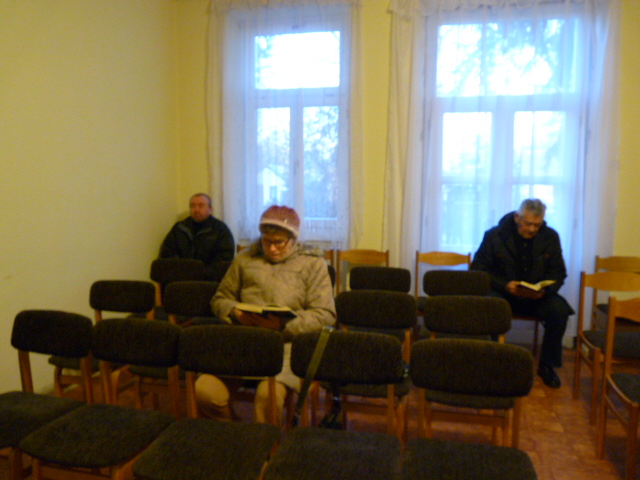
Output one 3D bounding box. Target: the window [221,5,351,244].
[{"bbox_3d":[-0.342,-1.066,4.720,1.270,2.230,0.200,1,6,11],"label":"window"}]

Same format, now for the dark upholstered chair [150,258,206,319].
[{"bbox_3d":[-1.148,0.583,3.737,0.460,0.831,0.500,1,6,10],"label":"dark upholstered chair"}]

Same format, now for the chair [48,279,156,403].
[{"bbox_3d":[-1.221,0.669,2.831,0.460,0.831,0.500,1,6,11],"label":"chair"}]

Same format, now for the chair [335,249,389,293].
[{"bbox_3d":[0.344,0.531,4.284,0.460,0.840,0.500,1,6,11],"label":"chair"}]

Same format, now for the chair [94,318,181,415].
[{"bbox_3d":[-0.818,0.740,1.899,0.451,0.795,0.514,1,6,14],"label":"chair"}]

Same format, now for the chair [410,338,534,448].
[{"bbox_3d":[0.502,0.790,1.646,0.460,0.831,0.500,1,6,12],"label":"chair"}]

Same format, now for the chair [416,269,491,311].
[{"bbox_3d":[0.855,0.614,3.128,0.451,0.795,0.514,1,6,14],"label":"chair"}]

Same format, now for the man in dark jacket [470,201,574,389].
[{"bbox_3d":[1.466,0.326,3.665,0.650,1.261,0.737,1,6,14],"label":"man in dark jacket"}]

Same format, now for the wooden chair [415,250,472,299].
[{"bbox_3d":[0.967,0.523,3.981,0.451,0.805,0.485,1,6,14],"label":"wooden chair"}]

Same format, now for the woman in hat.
[{"bbox_3d":[-0.260,0.456,2.442,0.630,1.251,0.640,1,6,15],"label":"woman in hat"}]

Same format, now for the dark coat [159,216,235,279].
[{"bbox_3d":[-1.123,0.133,4.478,0.620,0.685,0.420,1,6,11],"label":"dark coat"}]

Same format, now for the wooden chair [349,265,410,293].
[{"bbox_3d":[0.362,0.602,3.261,0.451,0.795,0.514,1,6,14],"label":"wooden chair"}]

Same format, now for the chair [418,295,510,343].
[{"bbox_3d":[0.689,0.694,2.339,0.451,0.795,0.514,1,6,13],"label":"chair"}]

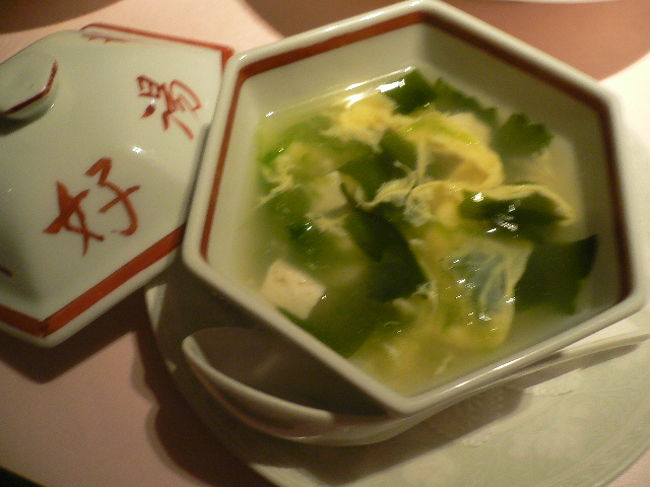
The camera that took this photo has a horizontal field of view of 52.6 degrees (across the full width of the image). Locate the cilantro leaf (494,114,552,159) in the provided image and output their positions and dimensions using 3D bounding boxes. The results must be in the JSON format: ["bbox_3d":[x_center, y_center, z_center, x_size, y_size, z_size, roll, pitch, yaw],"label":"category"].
[{"bbox_3d":[0.065,-0.034,0.217,0.021,0.005,0.018,-41,69,-21],"label":"cilantro leaf"}]

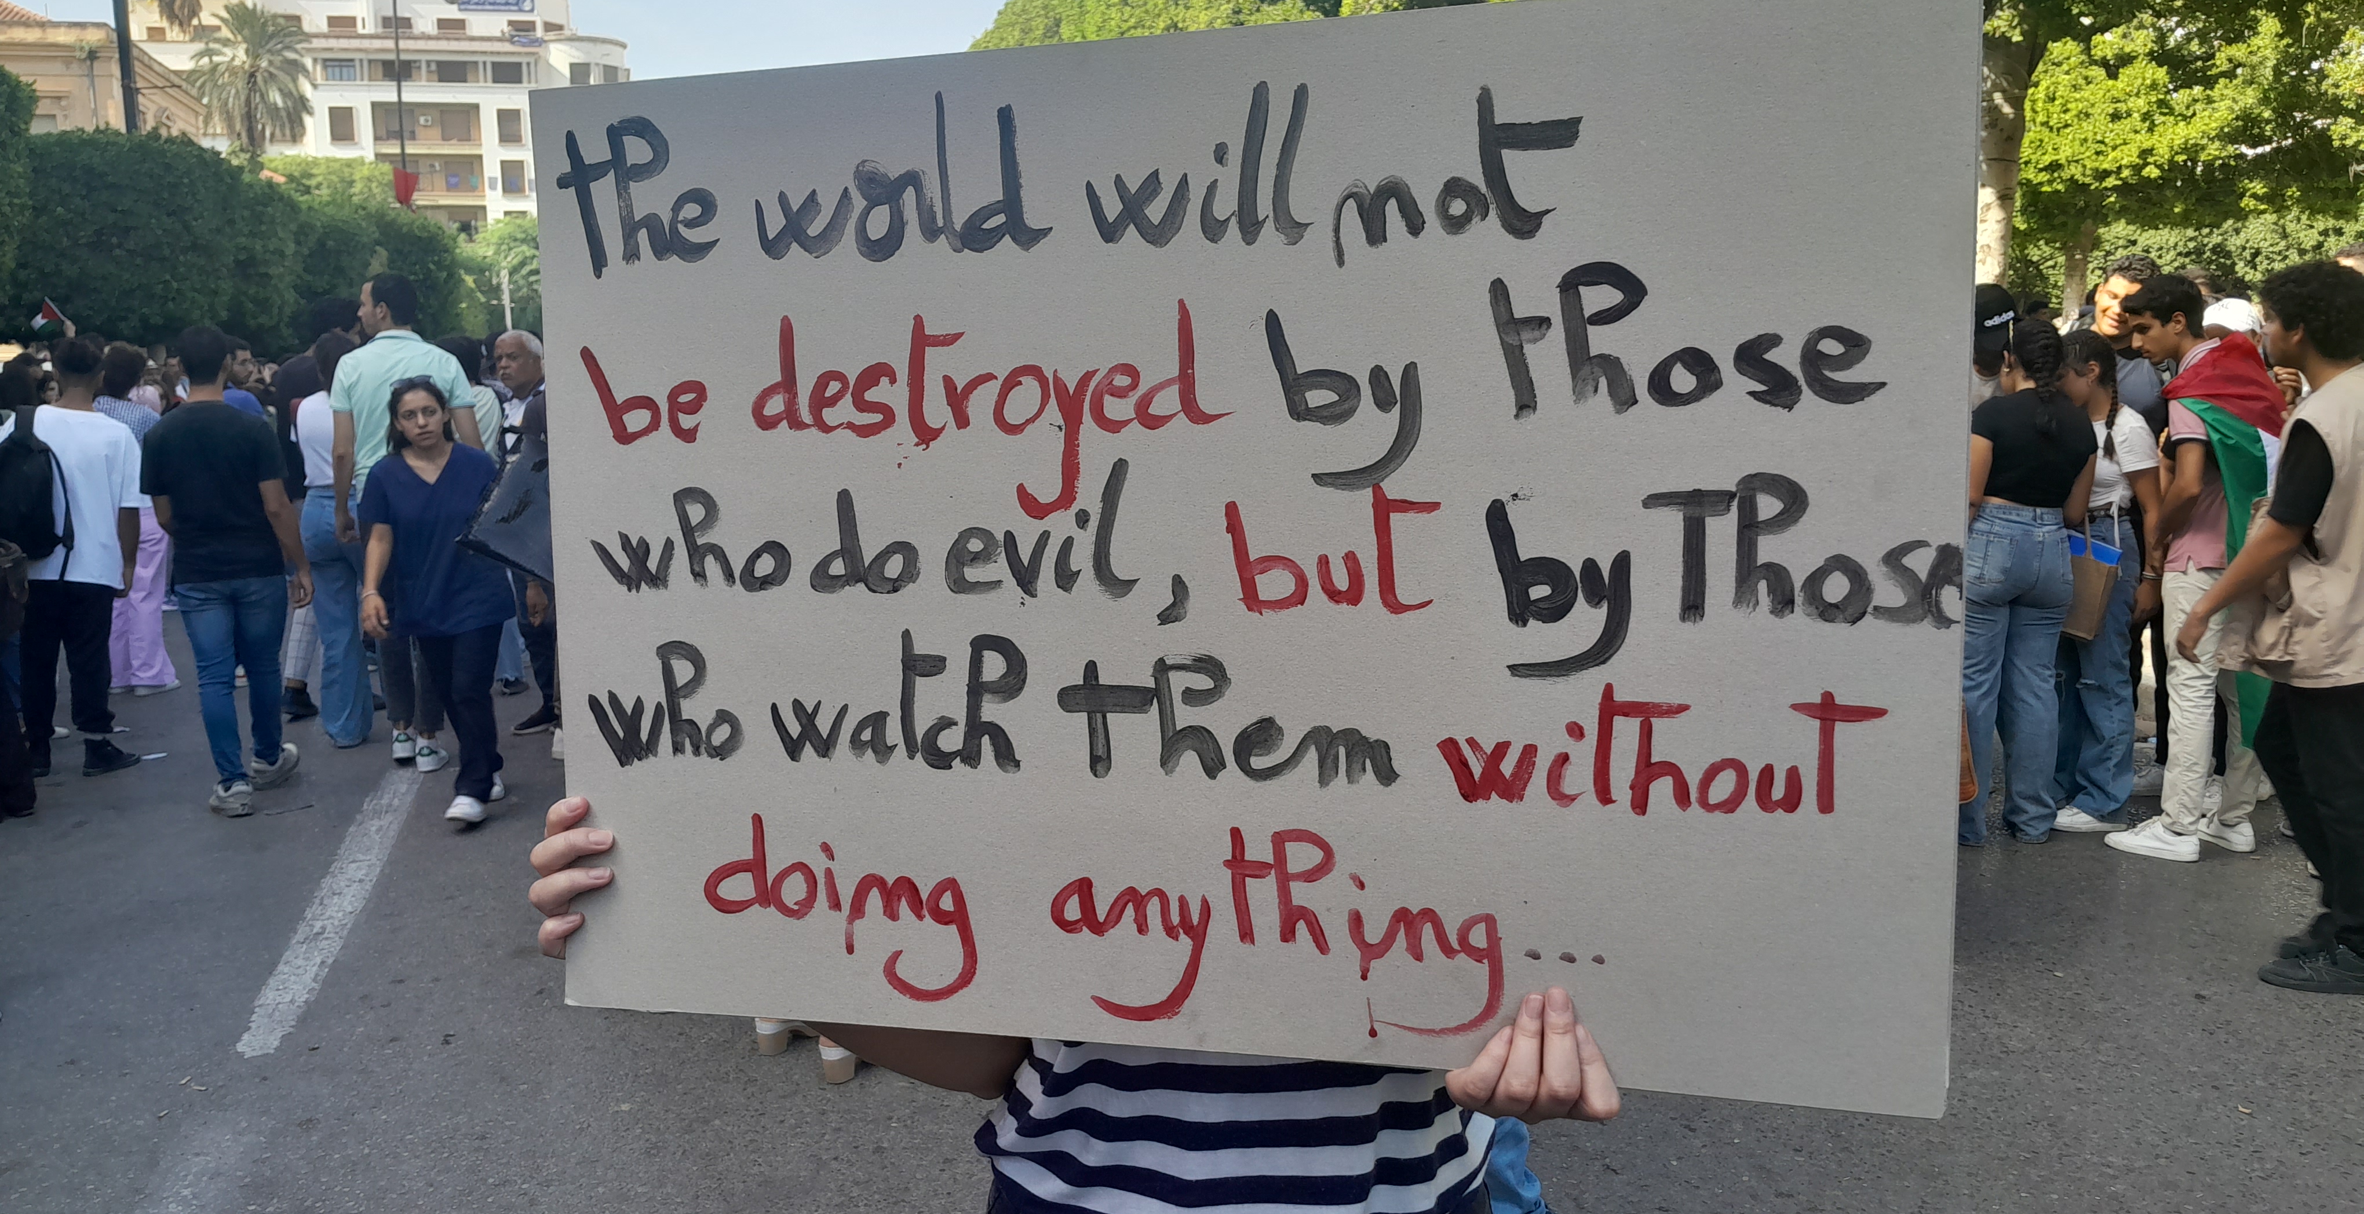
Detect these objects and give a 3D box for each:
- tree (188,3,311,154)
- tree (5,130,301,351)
[{"bbox_3d":[-35.637,-15.633,68.676,4.800,15.000,4.800,-3,9,-18],"label":"tree"},{"bbox_3d":[-17.000,-5.000,29.500,4.000,5.000,5.000,-3,9,-18],"label":"tree"}]

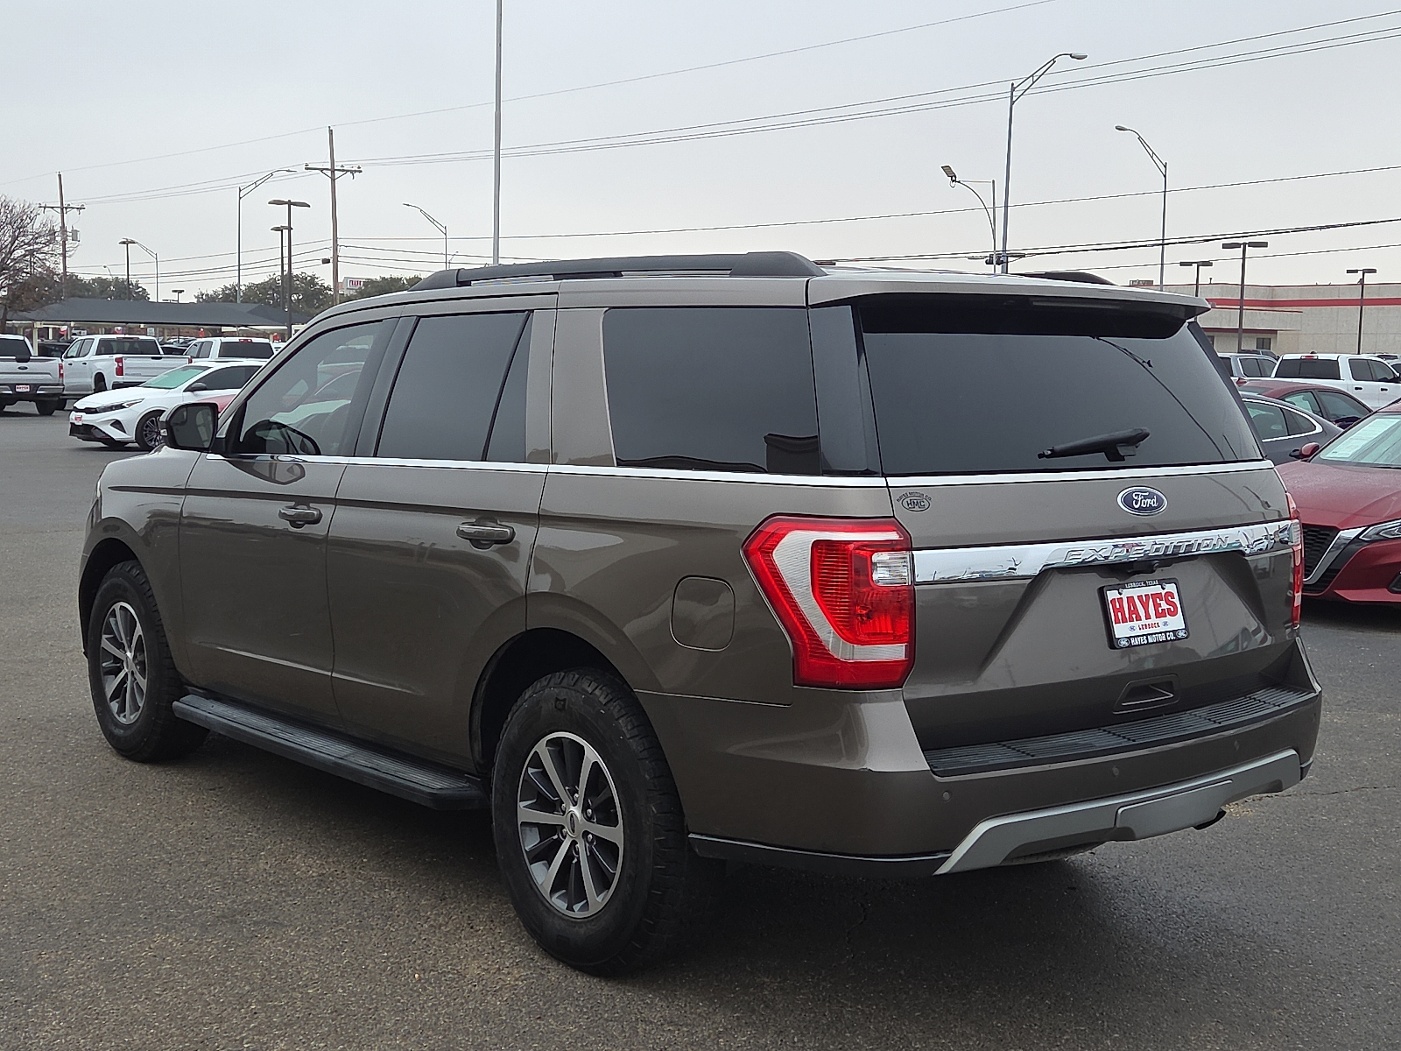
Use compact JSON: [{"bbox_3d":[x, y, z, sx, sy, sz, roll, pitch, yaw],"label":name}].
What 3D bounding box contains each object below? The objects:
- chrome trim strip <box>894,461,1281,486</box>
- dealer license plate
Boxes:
[{"bbox_3d":[1.042,-0.130,4.253,1.555,0.035,0.095,-3,6,-40],"label":"chrome trim strip"},{"bbox_3d":[1.130,0.219,4.295,0.311,0.165,0.025,-4,0,-40],"label":"dealer license plate"}]

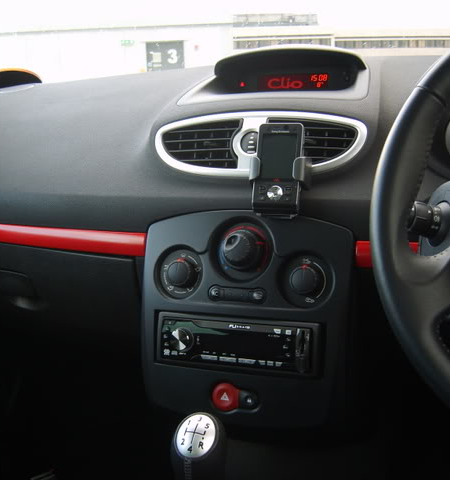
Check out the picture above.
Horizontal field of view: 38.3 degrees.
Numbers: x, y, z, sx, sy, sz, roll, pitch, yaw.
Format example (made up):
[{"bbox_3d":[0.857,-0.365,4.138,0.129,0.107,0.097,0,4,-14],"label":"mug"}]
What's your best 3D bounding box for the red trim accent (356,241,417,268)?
[{"bbox_3d":[0.171,0.015,0.682,0.068,0.028,0.018,2,1,20],"label":"red trim accent"}]

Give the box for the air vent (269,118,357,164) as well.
[{"bbox_3d":[0.099,-0.111,0.725,0.097,0.055,0.032,2,-11,20],"label":"air vent"}]

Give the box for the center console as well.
[{"bbox_3d":[0.024,0.080,0.720,0.232,0.217,0.070,2,1,20],"label":"center console"}]

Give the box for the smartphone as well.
[{"bbox_3d":[0.058,-0.078,0.712,0.050,0.099,0.013,2,-8,18],"label":"smartphone"}]

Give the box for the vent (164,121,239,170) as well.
[{"bbox_3d":[-0.028,-0.114,0.775,0.097,0.055,0.032,2,-11,20],"label":"vent"}]

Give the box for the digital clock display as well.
[{"bbox_3d":[0.092,-0.213,0.870,0.097,0.023,0.012,2,1,20],"label":"digital clock display"}]

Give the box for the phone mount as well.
[{"bbox_3d":[0.061,-0.058,0.715,0.060,0.066,0.036,2,-8,18],"label":"phone mount"}]

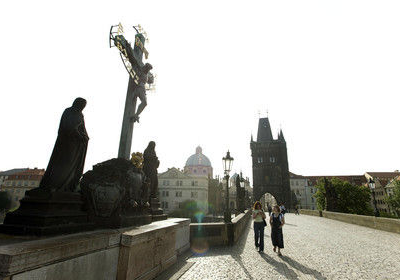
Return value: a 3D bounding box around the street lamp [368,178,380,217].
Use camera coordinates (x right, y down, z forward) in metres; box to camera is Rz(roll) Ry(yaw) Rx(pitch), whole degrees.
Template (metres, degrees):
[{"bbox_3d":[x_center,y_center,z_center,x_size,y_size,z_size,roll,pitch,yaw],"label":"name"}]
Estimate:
[{"bbox_3d":[14.898,4.900,19.029,0.500,3.162,0.500,-2,-17,14],"label":"street lamp"}]

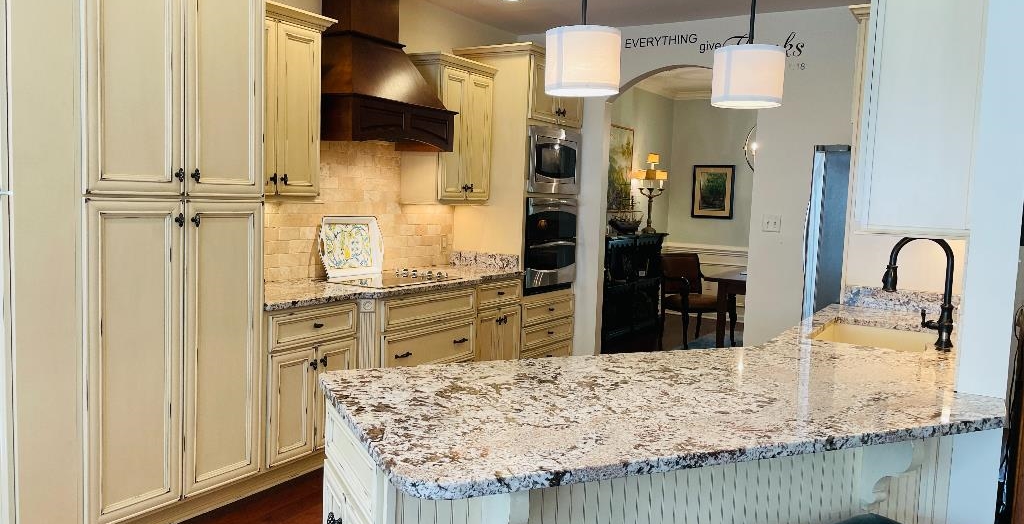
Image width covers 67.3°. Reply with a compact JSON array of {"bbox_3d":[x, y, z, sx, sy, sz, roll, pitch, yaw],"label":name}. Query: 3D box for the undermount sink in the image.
[{"bbox_3d":[1.512,0.414,3.192,0.440,0.225,0.670,5,6,31],"label":"undermount sink"}]

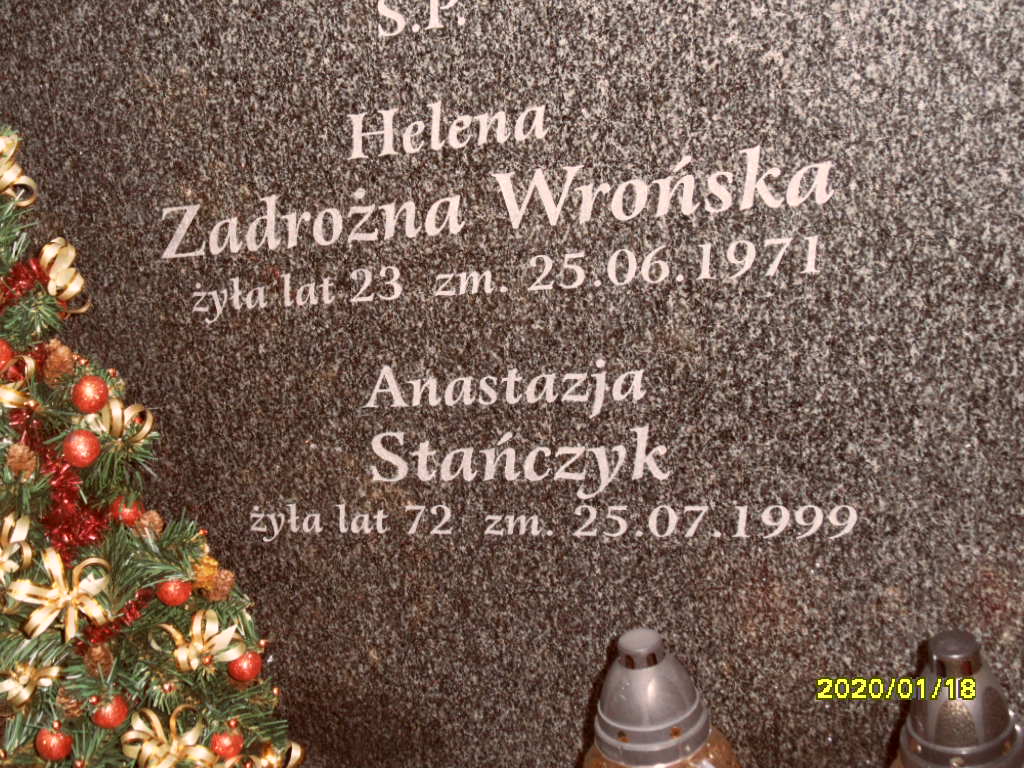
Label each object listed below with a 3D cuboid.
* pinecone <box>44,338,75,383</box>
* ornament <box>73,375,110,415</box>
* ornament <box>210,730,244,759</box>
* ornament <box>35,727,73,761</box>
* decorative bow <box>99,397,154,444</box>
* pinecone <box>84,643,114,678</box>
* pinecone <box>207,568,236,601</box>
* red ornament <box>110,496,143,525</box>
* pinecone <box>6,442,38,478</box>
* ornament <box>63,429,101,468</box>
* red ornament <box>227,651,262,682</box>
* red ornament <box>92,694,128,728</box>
[{"bbox_3d":[-0.343,-0.017,1.120,0.024,0.035,0.024,-11,18,-6],"label":"pinecone"},{"bbox_3d":[-0.313,0.008,1.100,0.027,0.027,0.027,-11,18,-6],"label":"ornament"},{"bbox_3d":[-0.223,0.281,1.160,0.027,0.027,0.027,-11,18,-6],"label":"ornament"},{"bbox_3d":[-0.341,0.268,1.100,0.028,0.026,0.028,-19,24,-17],"label":"ornament"},{"bbox_3d":[-0.289,0.027,1.110,0.030,0.036,0.042,8,29,38],"label":"decorative bow"},{"bbox_3d":[-0.310,0.207,1.110,0.023,0.028,0.023,-19,24,-17],"label":"pinecone"},{"bbox_3d":[-0.222,0.153,1.130,0.023,0.026,0.023,11,32,42],"label":"pinecone"},{"bbox_3d":[-0.299,0.098,1.150,0.027,0.027,0.027,-11,18,-6],"label":"red ornament"},{"bbox_3d":[-0.361,0.056,1.090,0.023,0.027,0.023,-19,24,-17],"label":"pinecone"},{"bbox_3d":[-0.315,0.047,1.085,0.028,0.028,0.028,-19,24,-17],"label":"ornament"},{"bbox_3d":[-0.207,0.218,1.150,0.027,0.027,0.027,-11,18,-6],"label":"red ornament"},{"bbox_3d":[-0.299,0.244,1.100,0.028,0.026,0.028,-19,24,-17],"label":"red ornament"}]

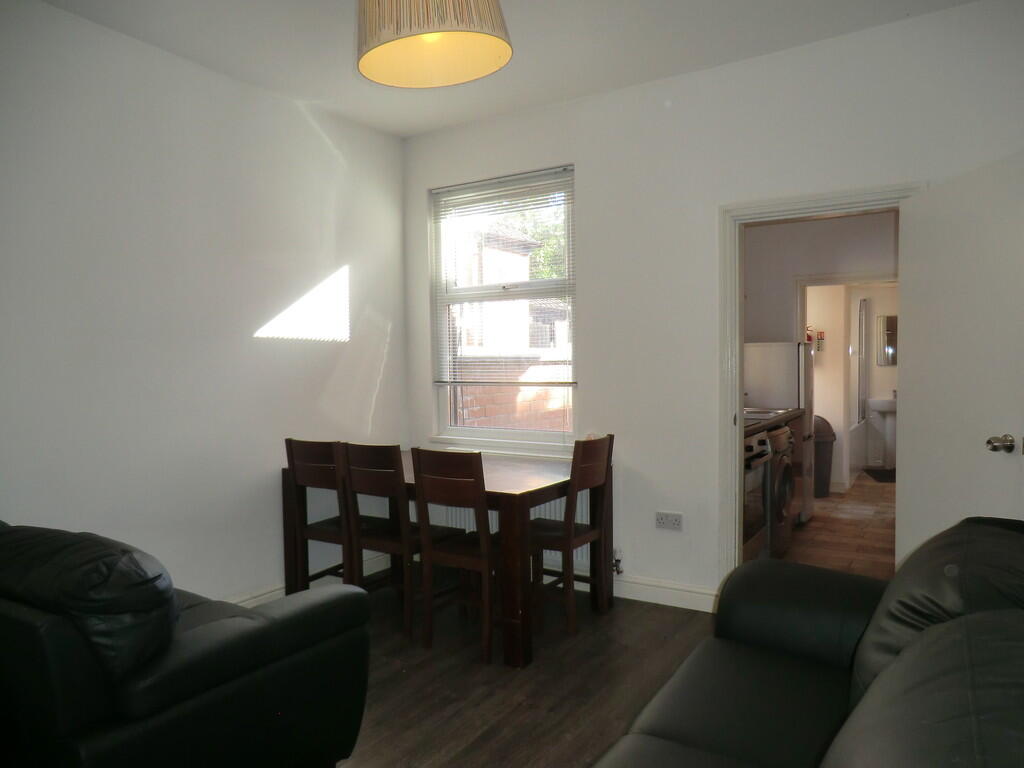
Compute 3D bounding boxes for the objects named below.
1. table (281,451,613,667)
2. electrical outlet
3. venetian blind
[{"bbox_3d":[-0.341,0.809,3.759,1.475,0.738,0.920,1,2,33],"label":"table"},{"bbox_3d":[0.820,0.722,3.721,0.146,0.087,0.012,1,2,33],"label":"electrical outlet"},{"bbox_3d":[-0.072,-0.614,4.264,1.034,1.235,0.040,1,2,33],"label":"venetian blind"}]

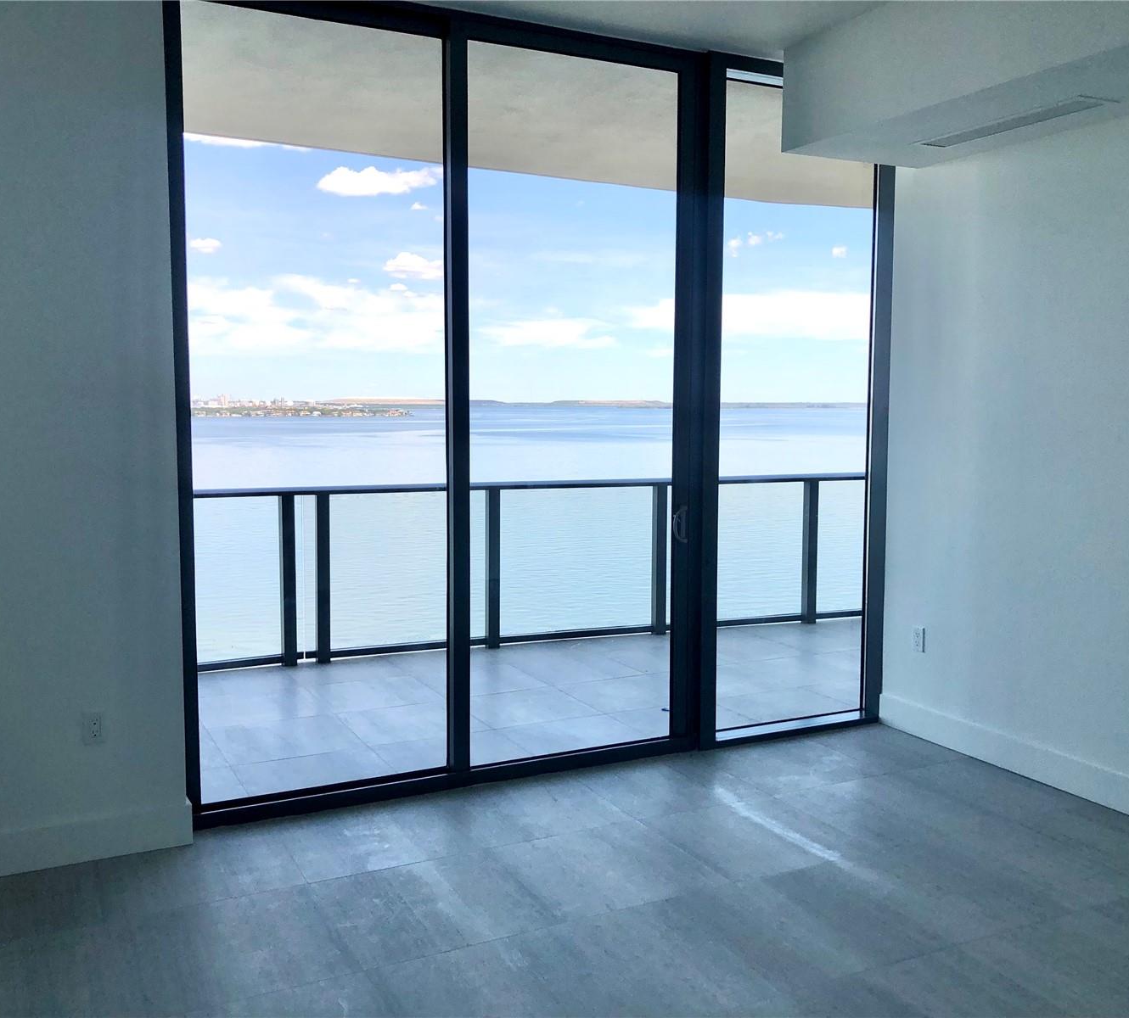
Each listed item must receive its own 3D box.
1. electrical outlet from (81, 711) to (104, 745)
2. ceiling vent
[{"bbox_3d":[-1.551,0.721,3.630,0.071,0.115,0.012,-2,6,-27],"label":"electrical outlet"},{"bbox_3d":[1.686,-1.466,4.188,0.200,0.022,0.800,-2,6,-27],"label":"ceiling vent"}]

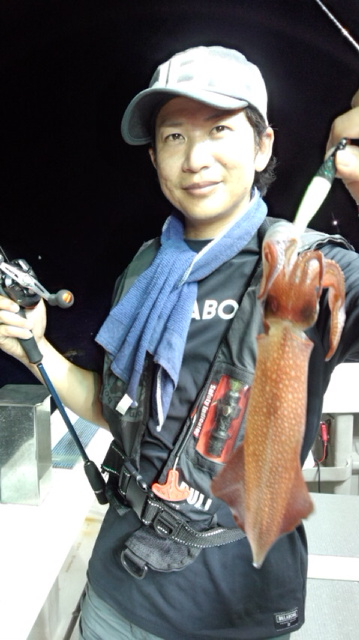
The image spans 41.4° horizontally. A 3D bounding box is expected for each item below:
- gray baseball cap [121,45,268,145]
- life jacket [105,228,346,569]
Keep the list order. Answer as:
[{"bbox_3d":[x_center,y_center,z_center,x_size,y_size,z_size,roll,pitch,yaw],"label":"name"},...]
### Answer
[{"bbox_3d":[0.028,-0.317,0.672,0.180,0.145,0.265,-4,2,25],"label":"gray baseball cap"},{"bbox_3d":[0.062,0.090,0.745,0.380,0.520,0.270,0,5,23],"label":"life jacket"}]

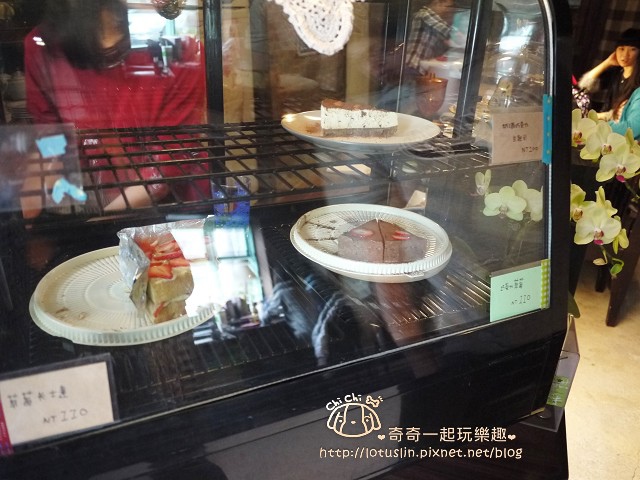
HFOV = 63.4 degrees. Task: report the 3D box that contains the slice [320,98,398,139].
[{"bbox_3d":[0.059,-0.181,0.774,0.108,0.045,0.055,3,25,-1],"label":"slice"}]

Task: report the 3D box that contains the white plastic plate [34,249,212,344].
[{"bbox_3d":[-0.251,0.064,0.701,0.250,0.020,0.250,3,25,-1],"label":"white plastic plate"}]

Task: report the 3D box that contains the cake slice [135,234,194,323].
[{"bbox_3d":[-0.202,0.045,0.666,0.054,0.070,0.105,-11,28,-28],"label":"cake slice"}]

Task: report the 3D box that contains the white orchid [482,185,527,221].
[{"bbox_3d":[0.317,-0.063,0.890,0.073,0.056,0.032,12,26,18],"label":"white orchid"}]

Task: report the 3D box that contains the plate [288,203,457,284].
[{"bbox_3d":[0.086,-0.004,0.845,0.260,0.023,0.260,3,25,-1],"label":"plate"}]

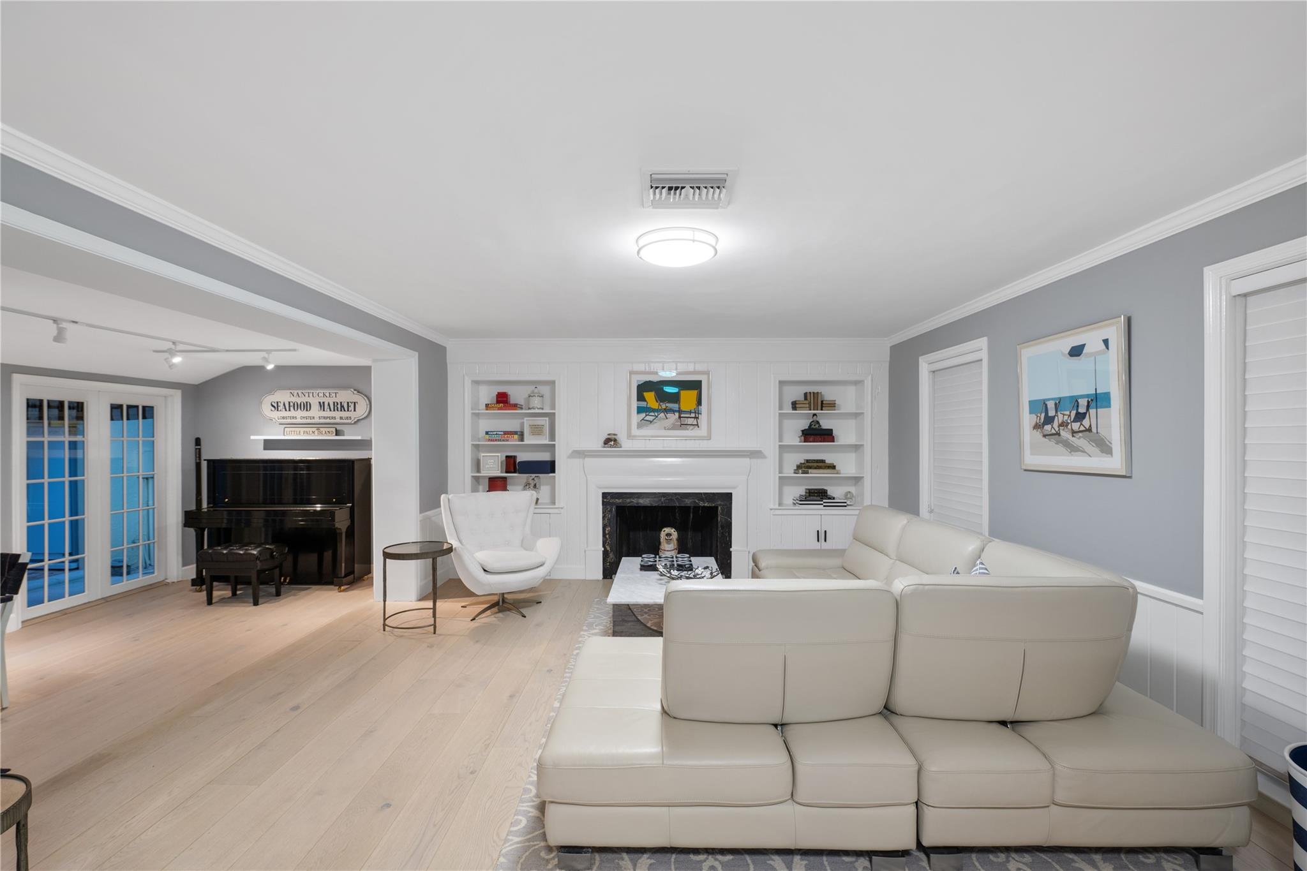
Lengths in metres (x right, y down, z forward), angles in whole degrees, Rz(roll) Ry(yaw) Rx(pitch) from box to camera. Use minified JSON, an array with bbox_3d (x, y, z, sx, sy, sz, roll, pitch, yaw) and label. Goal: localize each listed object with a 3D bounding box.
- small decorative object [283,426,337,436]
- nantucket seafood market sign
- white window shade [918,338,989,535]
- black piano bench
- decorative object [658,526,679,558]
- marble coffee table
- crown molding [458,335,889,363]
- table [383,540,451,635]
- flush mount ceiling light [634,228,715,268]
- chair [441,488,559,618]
[{"bbox_3d":[-3.604,-0.038,6.090,0.560,0.095,0.035,0,0,0],"label":"small decorative object"},{"bbox_3d":[-3.604,-0.312,6.191,1.165,0.385,0.040,0,0,0],"label":"nantucket seafood market sign"},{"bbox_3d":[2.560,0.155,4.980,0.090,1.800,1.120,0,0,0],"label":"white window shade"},{"bbox_3d":[-3.696,1.253,5.253,0.570,0.490,0.400,0,0,0],"label":"black piano bench"},{"bbox_3d":[0.156,1.232,6.043,0.210,0.540,0.340,0,0,0],"label":"decorative object"},{"bbox_3d":[0.131,1.278,4.353,0.810,0.430,1.380,0,0,0],"label":"marble coffee table"},{"bbox_3d":[0.146,-0.873,6.014,4.630,0.260,0.120,0,0,0],"label":"crown molding"},{"bbox_3d":[-1.818,1.189,4.529,0.510,0.610,0.510,0,0,0],"label":"table"},{"bbox_3d":[0.123,-0.969,2.980,0.420,0.100,0.420,0,0,0],"label":"flush mount ceiling light"},{"bbox_3d":[-1.297,0.996,4.928,0.900,1.000,0.860,0,0,-30],"label":"chair"}]

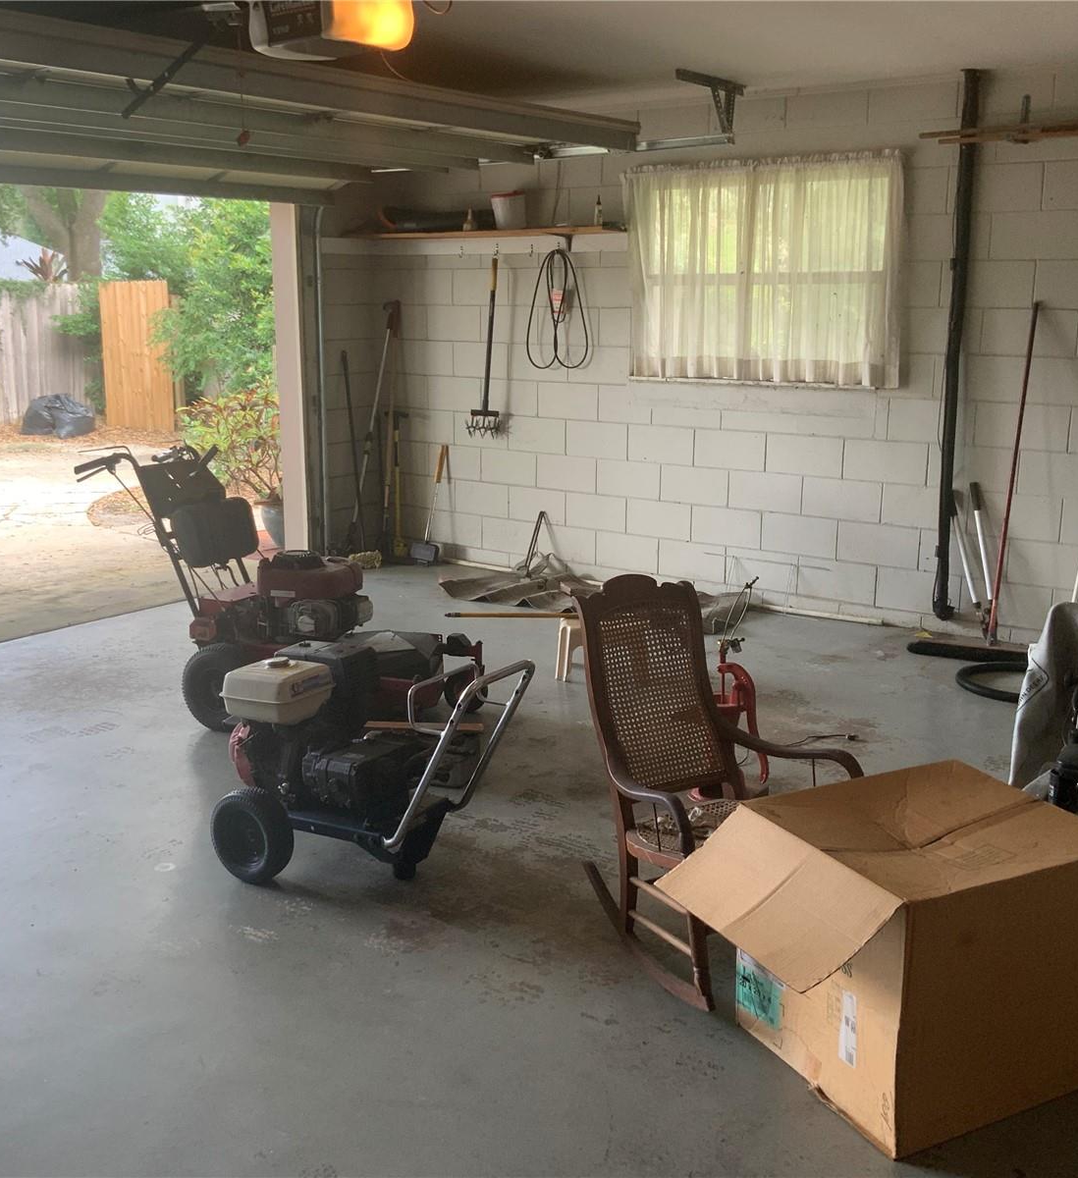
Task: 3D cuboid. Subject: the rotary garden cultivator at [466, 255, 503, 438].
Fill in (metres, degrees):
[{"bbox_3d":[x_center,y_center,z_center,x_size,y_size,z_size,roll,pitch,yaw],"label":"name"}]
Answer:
[{"bbox_3d":[-0.281,-1.367,7.476,0.260,1.010,0.110,15,18,34],"label":"rotary garden cultivator"}]

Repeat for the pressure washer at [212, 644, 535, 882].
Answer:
[{"bbox_3d":[-0.393,0.448,3.481,0.800,0.630,0.660,9,15,35],"label":"pressure washer"}]

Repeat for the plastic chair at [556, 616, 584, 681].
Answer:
[{"bbox_3d":[0.268,0.242,5.409,0.360,0.245,0.230,1,12,4],"label":"plastic chair"}]

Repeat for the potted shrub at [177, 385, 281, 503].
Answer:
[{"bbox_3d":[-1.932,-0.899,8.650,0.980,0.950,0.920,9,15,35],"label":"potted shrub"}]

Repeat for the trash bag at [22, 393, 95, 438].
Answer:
[{"bbox_3d":[-5.656,-2.056,15.450,0.850,0.480,0.700,-3,12,-18],"label":"trash bag"}]

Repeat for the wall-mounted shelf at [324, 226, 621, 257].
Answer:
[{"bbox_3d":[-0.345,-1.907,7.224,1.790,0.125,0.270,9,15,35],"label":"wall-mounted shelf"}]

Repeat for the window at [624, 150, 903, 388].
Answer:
[{"bbox_3d":[1.063,-1.537,6.383,1.480,1.080,0.130,9,15,35],"label":"window"}]

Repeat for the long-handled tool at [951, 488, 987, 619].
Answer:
[{"bbox_3d":[1.969,-0.157,6.033,0.045,0.620,0.045,-12,1,38],"label":"long-handled tool"}]

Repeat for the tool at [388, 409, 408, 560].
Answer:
[{"bbox_3d":[-0.856,-0.615,7.838,0.160,0.880,0.100,9,15,35],"label":"tool"}]

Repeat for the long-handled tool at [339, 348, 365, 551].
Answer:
[{"bbox_3d":[-1.088,-0.788,7.819,0.033,1.240,0.033,9,20,35],"label":"long-handled tool"}]

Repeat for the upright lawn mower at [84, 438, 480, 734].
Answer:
[{"bbox_3d":[-0.964,-0.024,4.914,1.480,0.980,0.760,4,12,16],"label":"upright lawn mower"}]

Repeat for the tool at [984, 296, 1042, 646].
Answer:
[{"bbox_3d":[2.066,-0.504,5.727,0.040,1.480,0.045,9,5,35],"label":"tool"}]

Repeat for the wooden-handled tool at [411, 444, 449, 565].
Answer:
[{"bbox_3d":[-0.615,-0.507,7.824,0.190,0.740,0.080,10,-3,35],"label":"wooden-handled tool"}]

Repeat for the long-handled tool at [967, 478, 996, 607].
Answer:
[{"bbox_3d":[2.020,-0.191,5.988,0.045,0.600,0.045,-6,5,38],"label":"long-handled tool"}]

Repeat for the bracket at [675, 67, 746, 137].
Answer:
[{"bbox_3d":[0.783,-2.186,5.976,0.060,0.240,0.650,9,15,35],"label":"bracket"}]

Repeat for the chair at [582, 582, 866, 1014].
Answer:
[{"bbox_3d":[0.380,0.425,3.034,0.540,0.870,0.640,-7,14,-32],"label":"chair"}]

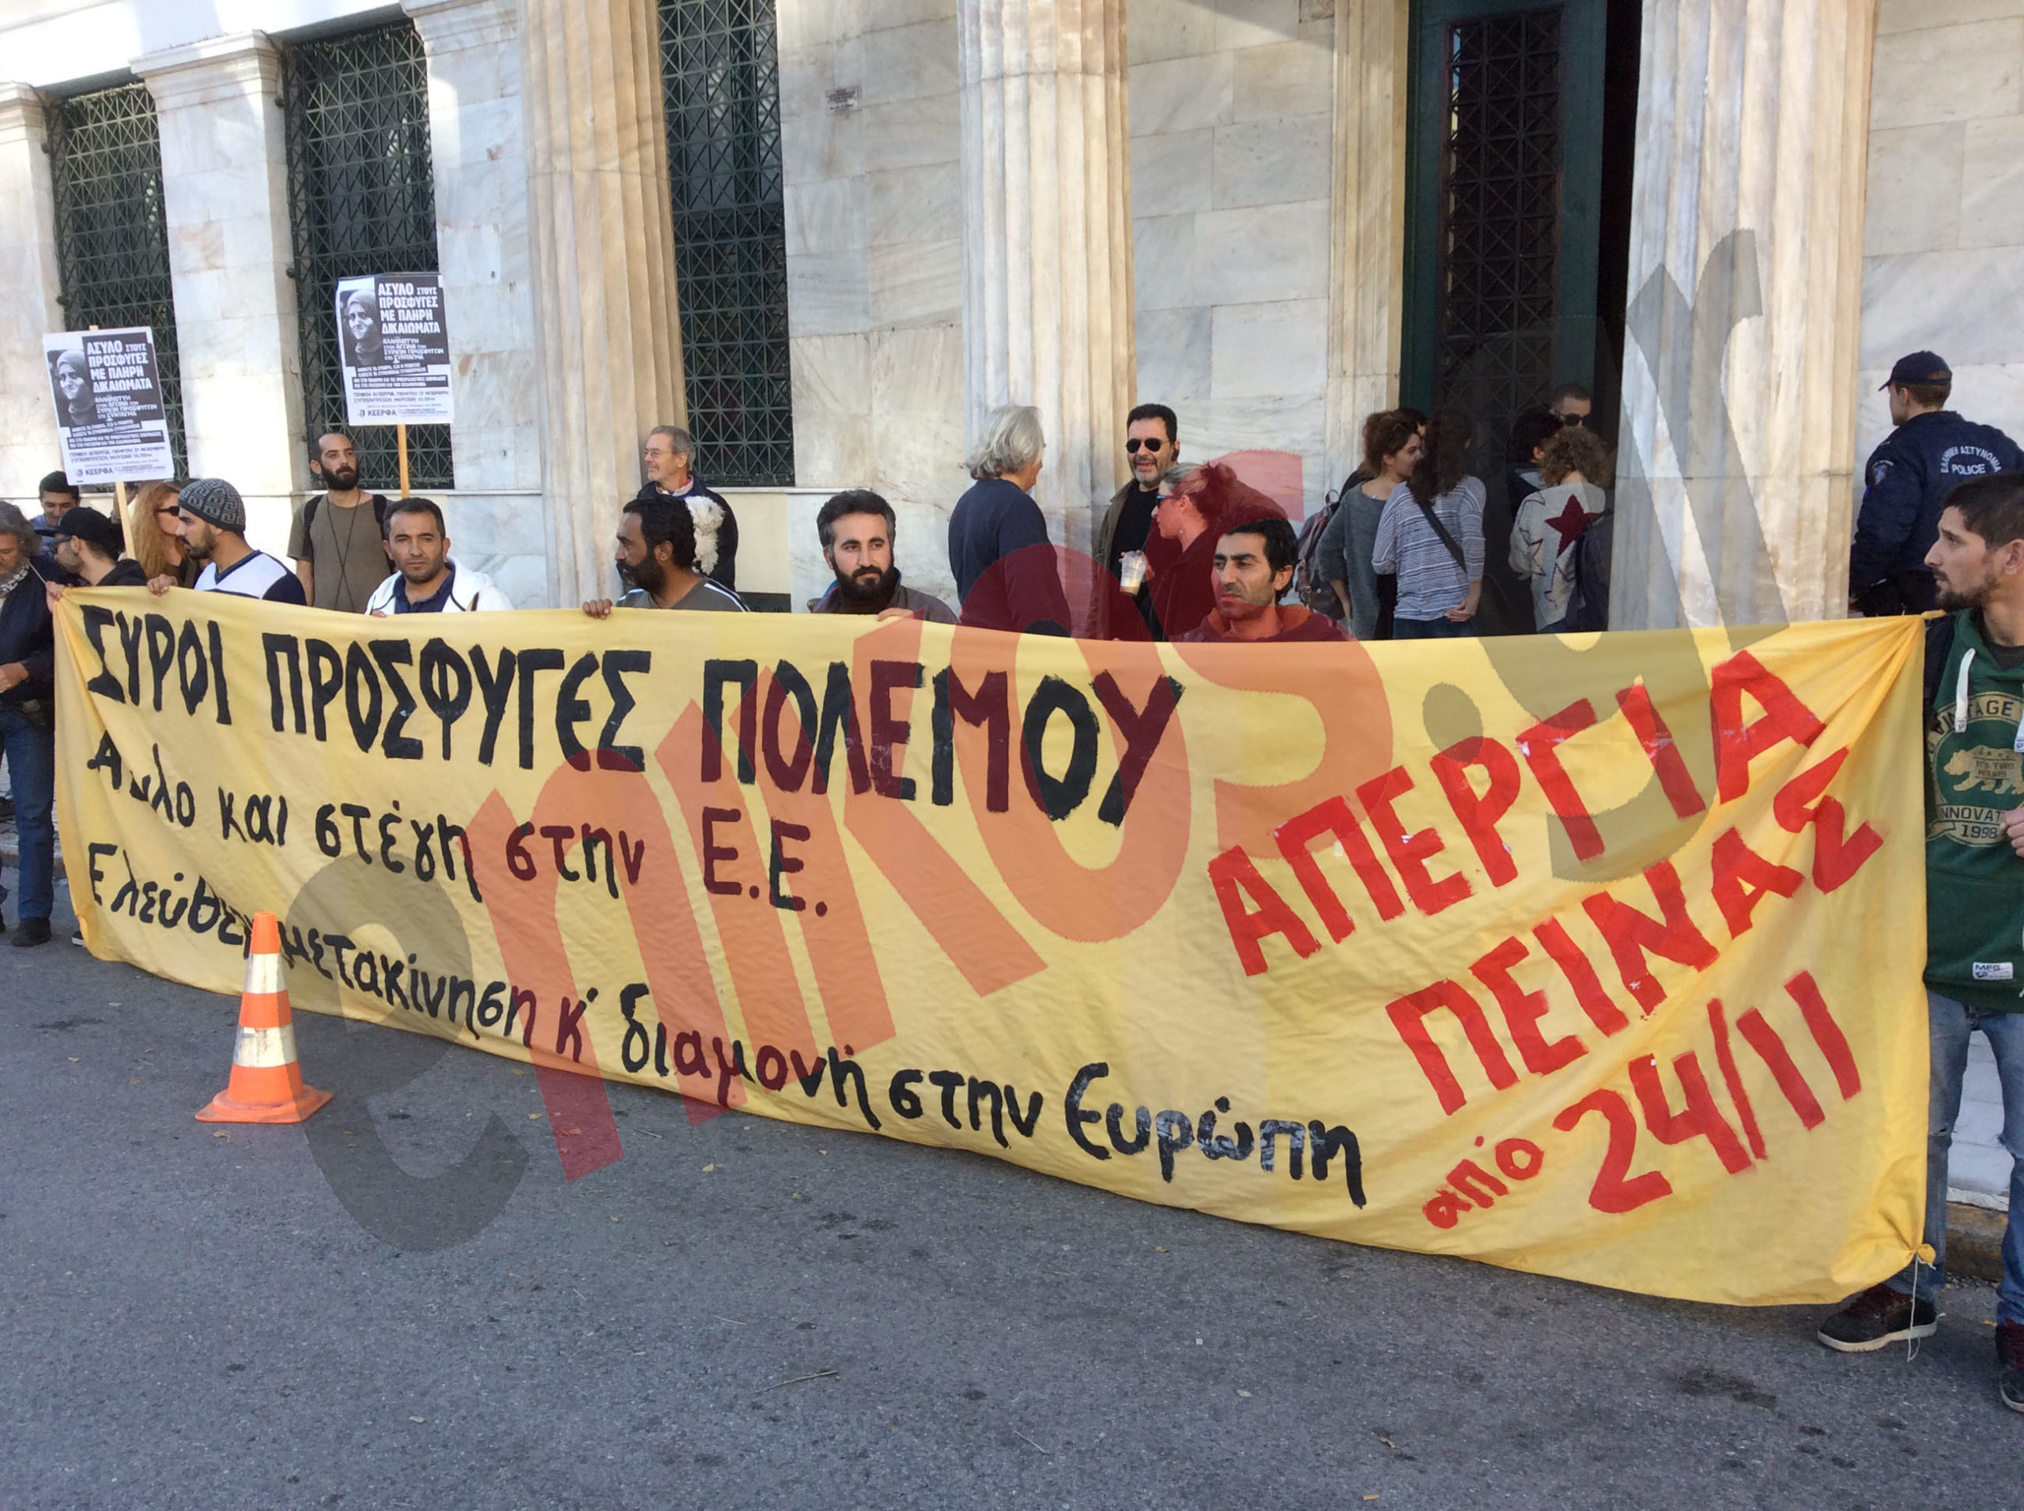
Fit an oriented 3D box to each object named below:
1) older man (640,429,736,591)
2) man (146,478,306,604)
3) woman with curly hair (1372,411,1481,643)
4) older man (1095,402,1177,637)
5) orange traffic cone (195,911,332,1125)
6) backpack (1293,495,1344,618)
[{"bbox_3d":[-1.433,-0.607,8.388,0.520,1.720,0.380,5,11,35],"label":"older man"},{"bbox_3d":[-2.629,-0.081,6.378,0.540,1.710,0.420,5,11,31],"label":"man"},{"bbox_3d":[1.523,-0.430,6.882,0.460,1.681,0.340,2,9,17],"label":"woman with curly hair"},{"bbox_3d":[0.459,-0.297,6.113,0.510,1.690,0.370,3,10,24],"label":"older man"},{"bbox_3d":[-2.002,0.679,4.969,0.285,0.530,0.285,0,9,3],"label":"orange traffic cone"},{"bbox_3d":[1.187,-0.760,7.100,0.210,0.460,0.300,-6,10,-30],"label":"backpack"}]

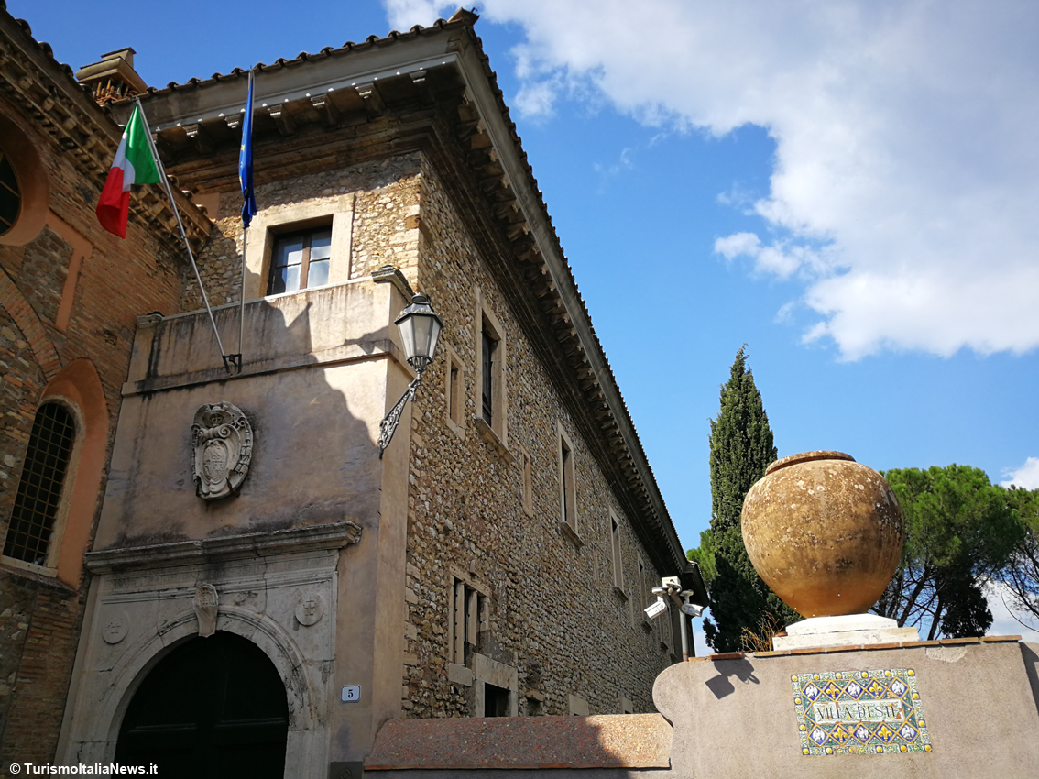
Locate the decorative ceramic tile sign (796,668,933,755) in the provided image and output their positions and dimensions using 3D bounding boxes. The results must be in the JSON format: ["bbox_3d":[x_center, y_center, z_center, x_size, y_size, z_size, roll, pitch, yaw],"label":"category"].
[{"bbox_3d":[2.524,2.399,6.023,0.880,0.565,0.030,-9,-27,14],"label":"decorative ceramic tile sign"}]

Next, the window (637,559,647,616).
[{"bbox_3d":[3.997,6.465,26.275,0.180,2.000,1.400,-9,-27,14],"label":"window"}]

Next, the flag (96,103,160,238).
[{"bbox_3d":[-4.418,-2.444,9.140,0.550,1.650,0.280,-9,-27,14],"label":"flag"}]

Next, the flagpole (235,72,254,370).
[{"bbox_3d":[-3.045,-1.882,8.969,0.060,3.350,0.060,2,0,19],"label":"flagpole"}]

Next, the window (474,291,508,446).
[{"bbox_3d":[-0.434,-0.236,12.576,0.180,2.200,1.500,-9,-27,14],"label":"window"}]

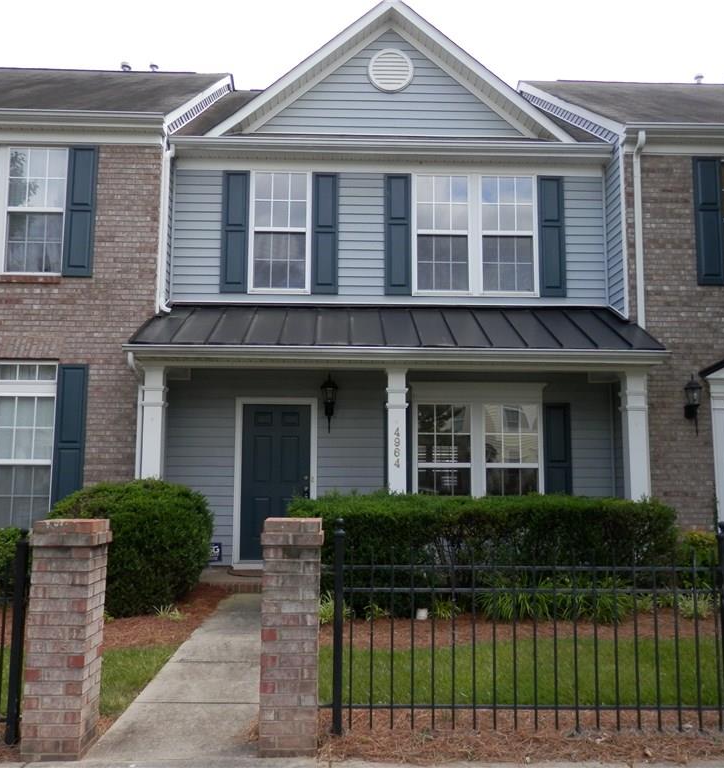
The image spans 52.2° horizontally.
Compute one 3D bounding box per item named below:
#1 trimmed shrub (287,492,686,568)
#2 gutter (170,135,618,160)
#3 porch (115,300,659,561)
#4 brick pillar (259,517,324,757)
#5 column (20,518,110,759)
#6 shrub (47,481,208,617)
[{"bbox_3d":[1.216,1.718,7.629,4.020,1.140,1.100,1,-6,-1],"label":"trimmed shrub"},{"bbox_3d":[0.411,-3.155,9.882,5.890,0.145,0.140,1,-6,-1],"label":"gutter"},{"bbox_3d":[0.383,0.605,8.970,6.110,3.510,1.650,1,-6,-1],"label":"porch"},{"bbox_3d":[-0.372,1.328,3.981,0.324,1.174,0.324,1,-6,-1],"label":"brick pillar"},{"bbox_3d":[-1.558,1.325,3.922,0.324,1.144,0.324,1,-6,-1],"label":"column"},{"bbox_3d":[-2.409,1.625,7.605,1.750,1.250,1.550,1,-6,-1],"label":"shrub"}]

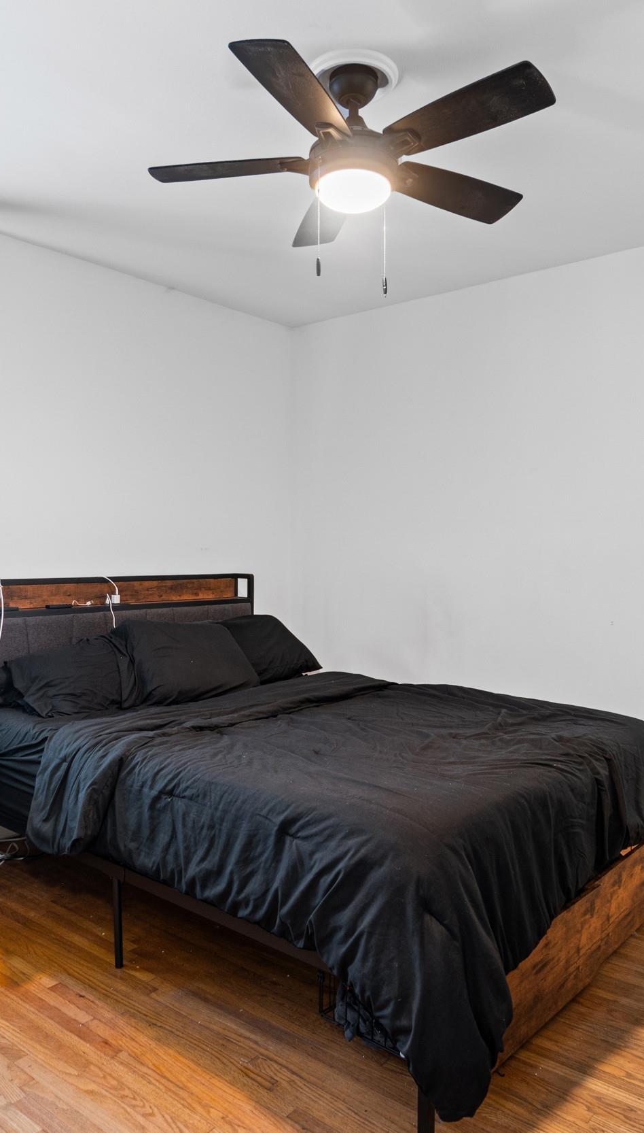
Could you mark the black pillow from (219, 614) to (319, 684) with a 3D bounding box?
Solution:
[{"bbox_3d":[-0.347,0.351,3.388,0.420,0.140,0.620,37,24,33],"label":"black pillow"}]

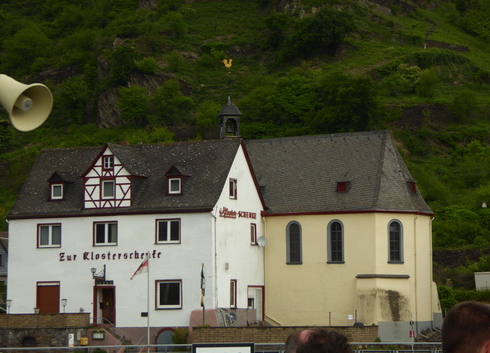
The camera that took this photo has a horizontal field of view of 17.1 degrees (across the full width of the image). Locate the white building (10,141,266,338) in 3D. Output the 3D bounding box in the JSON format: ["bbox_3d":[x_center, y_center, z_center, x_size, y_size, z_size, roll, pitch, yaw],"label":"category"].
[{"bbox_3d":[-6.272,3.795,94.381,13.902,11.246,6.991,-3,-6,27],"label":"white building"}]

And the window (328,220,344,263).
[{"bbox_3d":[5.148,3.678,91.797,1.025,2.505,0.250,-3,-6,27],"label":"window"}]

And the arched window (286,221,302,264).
[{"bbox_3d":[2.835,3.767,92.999,0.997,2.527,0.250,-3,-6,27],"label":"arched window"}]

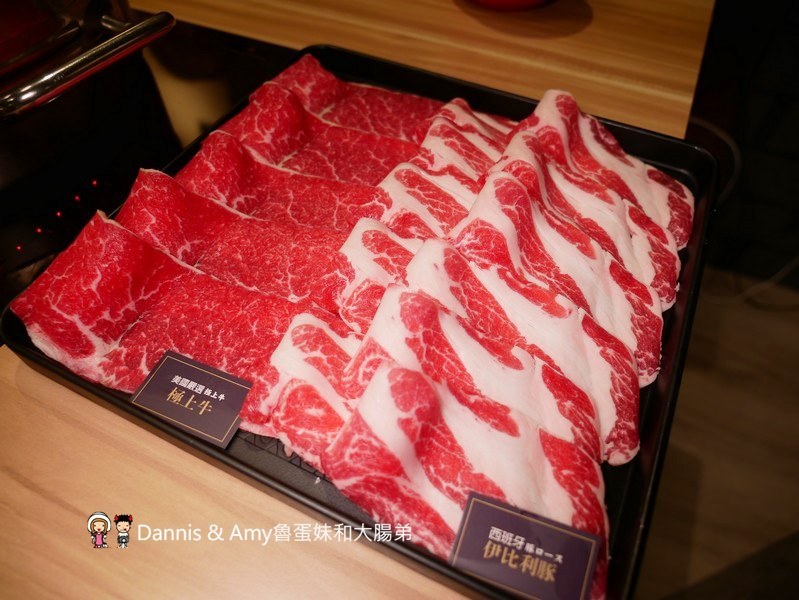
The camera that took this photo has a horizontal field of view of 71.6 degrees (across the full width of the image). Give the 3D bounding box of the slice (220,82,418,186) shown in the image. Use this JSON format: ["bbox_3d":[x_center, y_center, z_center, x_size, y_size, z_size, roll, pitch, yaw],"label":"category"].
[{"bbox_3d":[-0.066,-0.132,0.461,0.162,0.033,0.098,22,55,15],"label":"slice"}]

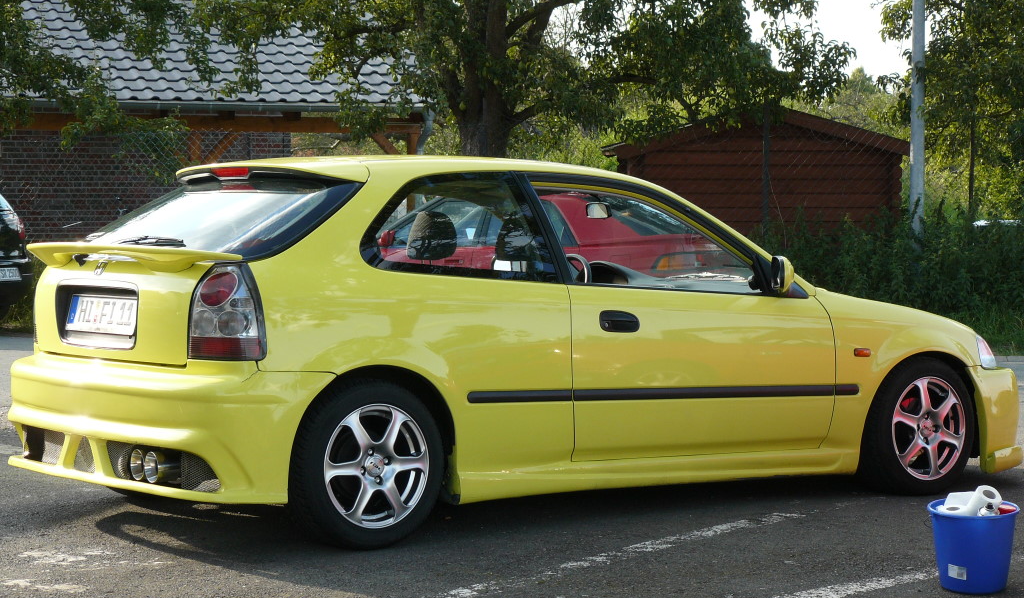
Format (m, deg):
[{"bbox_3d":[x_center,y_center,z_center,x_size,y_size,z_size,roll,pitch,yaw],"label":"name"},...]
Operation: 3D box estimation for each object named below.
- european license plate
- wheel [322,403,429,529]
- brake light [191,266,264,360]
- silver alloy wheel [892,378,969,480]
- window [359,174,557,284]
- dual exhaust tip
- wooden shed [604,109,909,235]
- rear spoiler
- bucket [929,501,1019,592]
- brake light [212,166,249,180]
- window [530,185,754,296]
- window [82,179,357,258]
[{"bbox_3d":[-1.407,0.057,8.049,0.016,0.120,0.520,10,-4,-36],"label":"european license plate"},{"bbox_3d":[-0.495,0.552,7.819,0.415,0.415,0.175,-1,3,-36],"label":"wheel"},{"bbox_3d":[-0.917,0.038,7.530,0.180,0.310,0.225,-1,3,-36],"label":"brake light"},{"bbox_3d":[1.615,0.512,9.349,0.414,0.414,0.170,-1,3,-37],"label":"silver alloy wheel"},{"bbox_3d":[-0.193,-0.242,8.032,0.790,0.428,0.060,-1,-22,-37],"label":"window"},{"bbox_3d":[-1.157,0.552,7.706,0.120,0.105,0.205,-1,3,-36],"label":"dual exhaust tip"},{"bbox_3d":[2.469,-0.853,24.042,2.980,2.170,2.800,1,2,0],"label":"wooden shed"},{"bbox_3d":[-1.374,-0.144,8.023,0.220,0.095,1.470,-1,3,-37],"label":"rear spoiler"},{"bbox_3d":[1.421,0.770,7.194,0.280,0.237,0.280,0,3,0],"label":"bucket"},{"bbox_3d":[-0.986,-0.451,8.334,0.045,0.040,0.255,-1,3,-36],"label":"brake light"},{"bbox_3d":[0.491,-0.218,8.521,0.960,0.452,0.060,-1,-22,-37],"label":"window"},{"bbox_3d":[-1.096,-0.286,8.223,0.570,0.100,1.300,-34,21,-31],"label":"window"}]

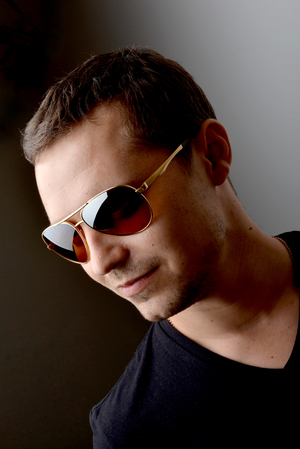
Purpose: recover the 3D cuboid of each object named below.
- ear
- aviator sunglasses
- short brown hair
[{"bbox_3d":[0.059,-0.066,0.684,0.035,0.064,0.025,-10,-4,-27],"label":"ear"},{"bbox_3d":[-0.023,-0.025,0.683,0.140,0.050,0.135,-27,14,42],"label":"aviator sunglasses"},{"bbox_3d":[-0.034,-0.086,0.714,0.166,0.155,0.200,-23,17,38],"label":"short brown hair"}]

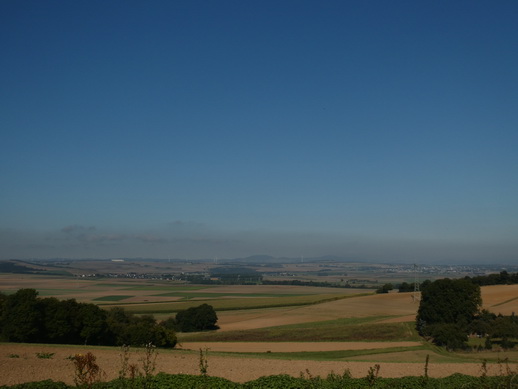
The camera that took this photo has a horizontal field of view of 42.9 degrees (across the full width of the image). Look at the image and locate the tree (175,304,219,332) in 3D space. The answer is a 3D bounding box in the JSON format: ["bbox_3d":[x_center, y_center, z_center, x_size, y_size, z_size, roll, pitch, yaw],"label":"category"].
[{"bbox_3d":[-18.028,35.767,190.000,12.400,8.200,10.000,0,-5,0],"label":"tree"}]

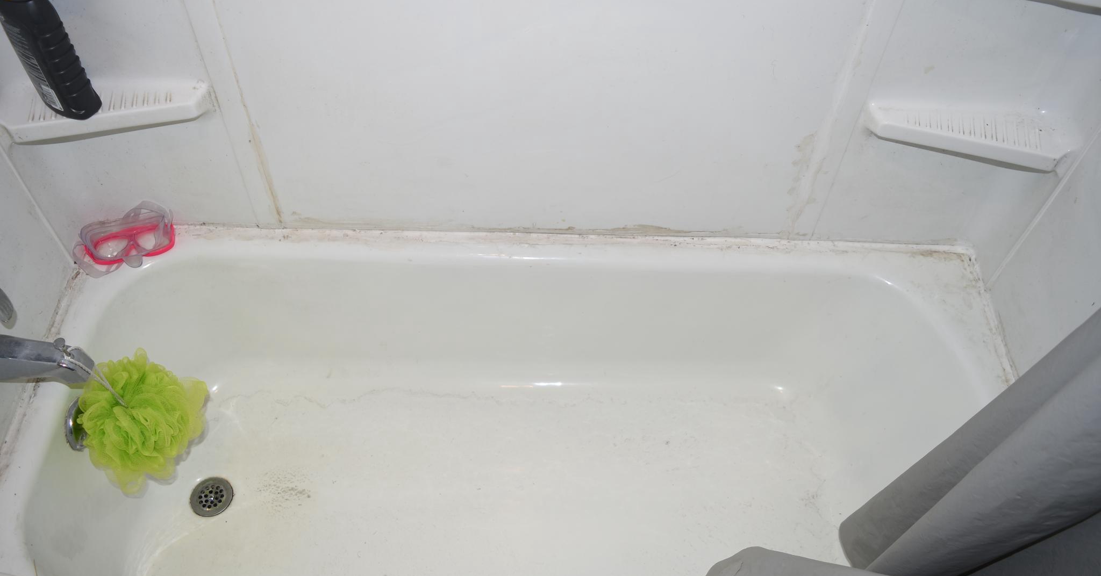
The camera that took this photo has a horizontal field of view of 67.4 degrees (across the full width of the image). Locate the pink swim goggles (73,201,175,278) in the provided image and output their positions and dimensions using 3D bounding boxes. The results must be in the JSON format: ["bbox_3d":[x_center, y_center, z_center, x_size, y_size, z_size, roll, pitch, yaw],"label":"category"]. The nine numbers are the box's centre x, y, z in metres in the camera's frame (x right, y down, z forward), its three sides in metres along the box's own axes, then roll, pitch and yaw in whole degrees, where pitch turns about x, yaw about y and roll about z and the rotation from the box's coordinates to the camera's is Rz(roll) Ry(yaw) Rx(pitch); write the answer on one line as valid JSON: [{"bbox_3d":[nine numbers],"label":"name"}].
[{"bbox_3d":[-0.704,-0.081,1.359,0.150,0.058,0.100,-11,52,-11],"label":"pink swim goggles"}]

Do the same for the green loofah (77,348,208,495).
[{"bbox_3d":[-0.610,0.202,1.237,0.170,0.180,0.185,2,50,-1],"label":"green loofah"}]

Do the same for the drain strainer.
[{"bbox_3d":[-0.585,0.362,1.427,0.073,0.010,0.073,2,50,-1],"label":"drain strainer"}]

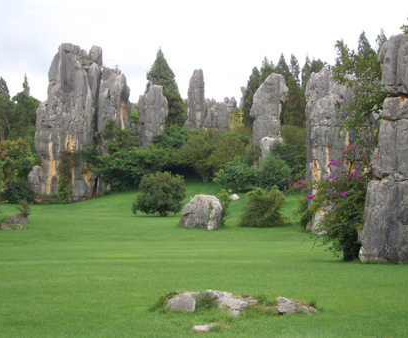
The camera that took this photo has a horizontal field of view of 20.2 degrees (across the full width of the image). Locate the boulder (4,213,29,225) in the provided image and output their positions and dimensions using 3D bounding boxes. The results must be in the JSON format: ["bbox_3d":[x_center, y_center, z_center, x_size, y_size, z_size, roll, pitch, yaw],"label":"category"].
[{"bbox_3d":[-7.044,1.860,43.000,0.977,0.526,0.750,0,0,0],"label":"boulder"}]

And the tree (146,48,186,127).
[{"bbox_3d":[-3.027,-5.976,90.000,3.302,7.155,3.302,0,0,0],"label":"tree"}]

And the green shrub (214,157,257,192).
[{"bbox_3d":[1.874,0.317,66.000,2.652,2.076,2.520,0,0,0],"label":"green shrub"}]

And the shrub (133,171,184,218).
[{"bbox_3d":[-2.107,1.158,53.000,2.500,2.084,2.500,0,0,0],"label":"shrub"}]

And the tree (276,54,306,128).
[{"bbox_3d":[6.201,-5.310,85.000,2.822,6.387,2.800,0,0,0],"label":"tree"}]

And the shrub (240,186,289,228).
[{"bbox_3d":[2.132,1.345,40.000,1.782,1.468,1.650,0,0,0],"label":"shrub"}]

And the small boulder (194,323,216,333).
[{"bbox_3d":[0.006,1.883,13.600,0.261,0.119,0.220,0,0,0],"label":"small boulder"}]

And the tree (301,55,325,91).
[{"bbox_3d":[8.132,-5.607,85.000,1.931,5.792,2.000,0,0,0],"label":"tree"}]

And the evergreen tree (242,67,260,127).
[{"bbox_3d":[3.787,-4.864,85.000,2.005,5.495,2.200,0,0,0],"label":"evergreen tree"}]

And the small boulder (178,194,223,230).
[{"bbox_3d":[-0.101,1.463,38.500,1.446,1.211,1.150,0,0,0],"label":"small boulder"}]

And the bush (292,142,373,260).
[{"bbox_3d":[2.863,0.724,25.500,1.827,2.629,1.800,0,0,0],"label":"bush"}]

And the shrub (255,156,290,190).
[{"bbox_3d":[4.068,0.205,67.000,2.107,2.107,2.002,0,0,0],"label":"shrub"}]

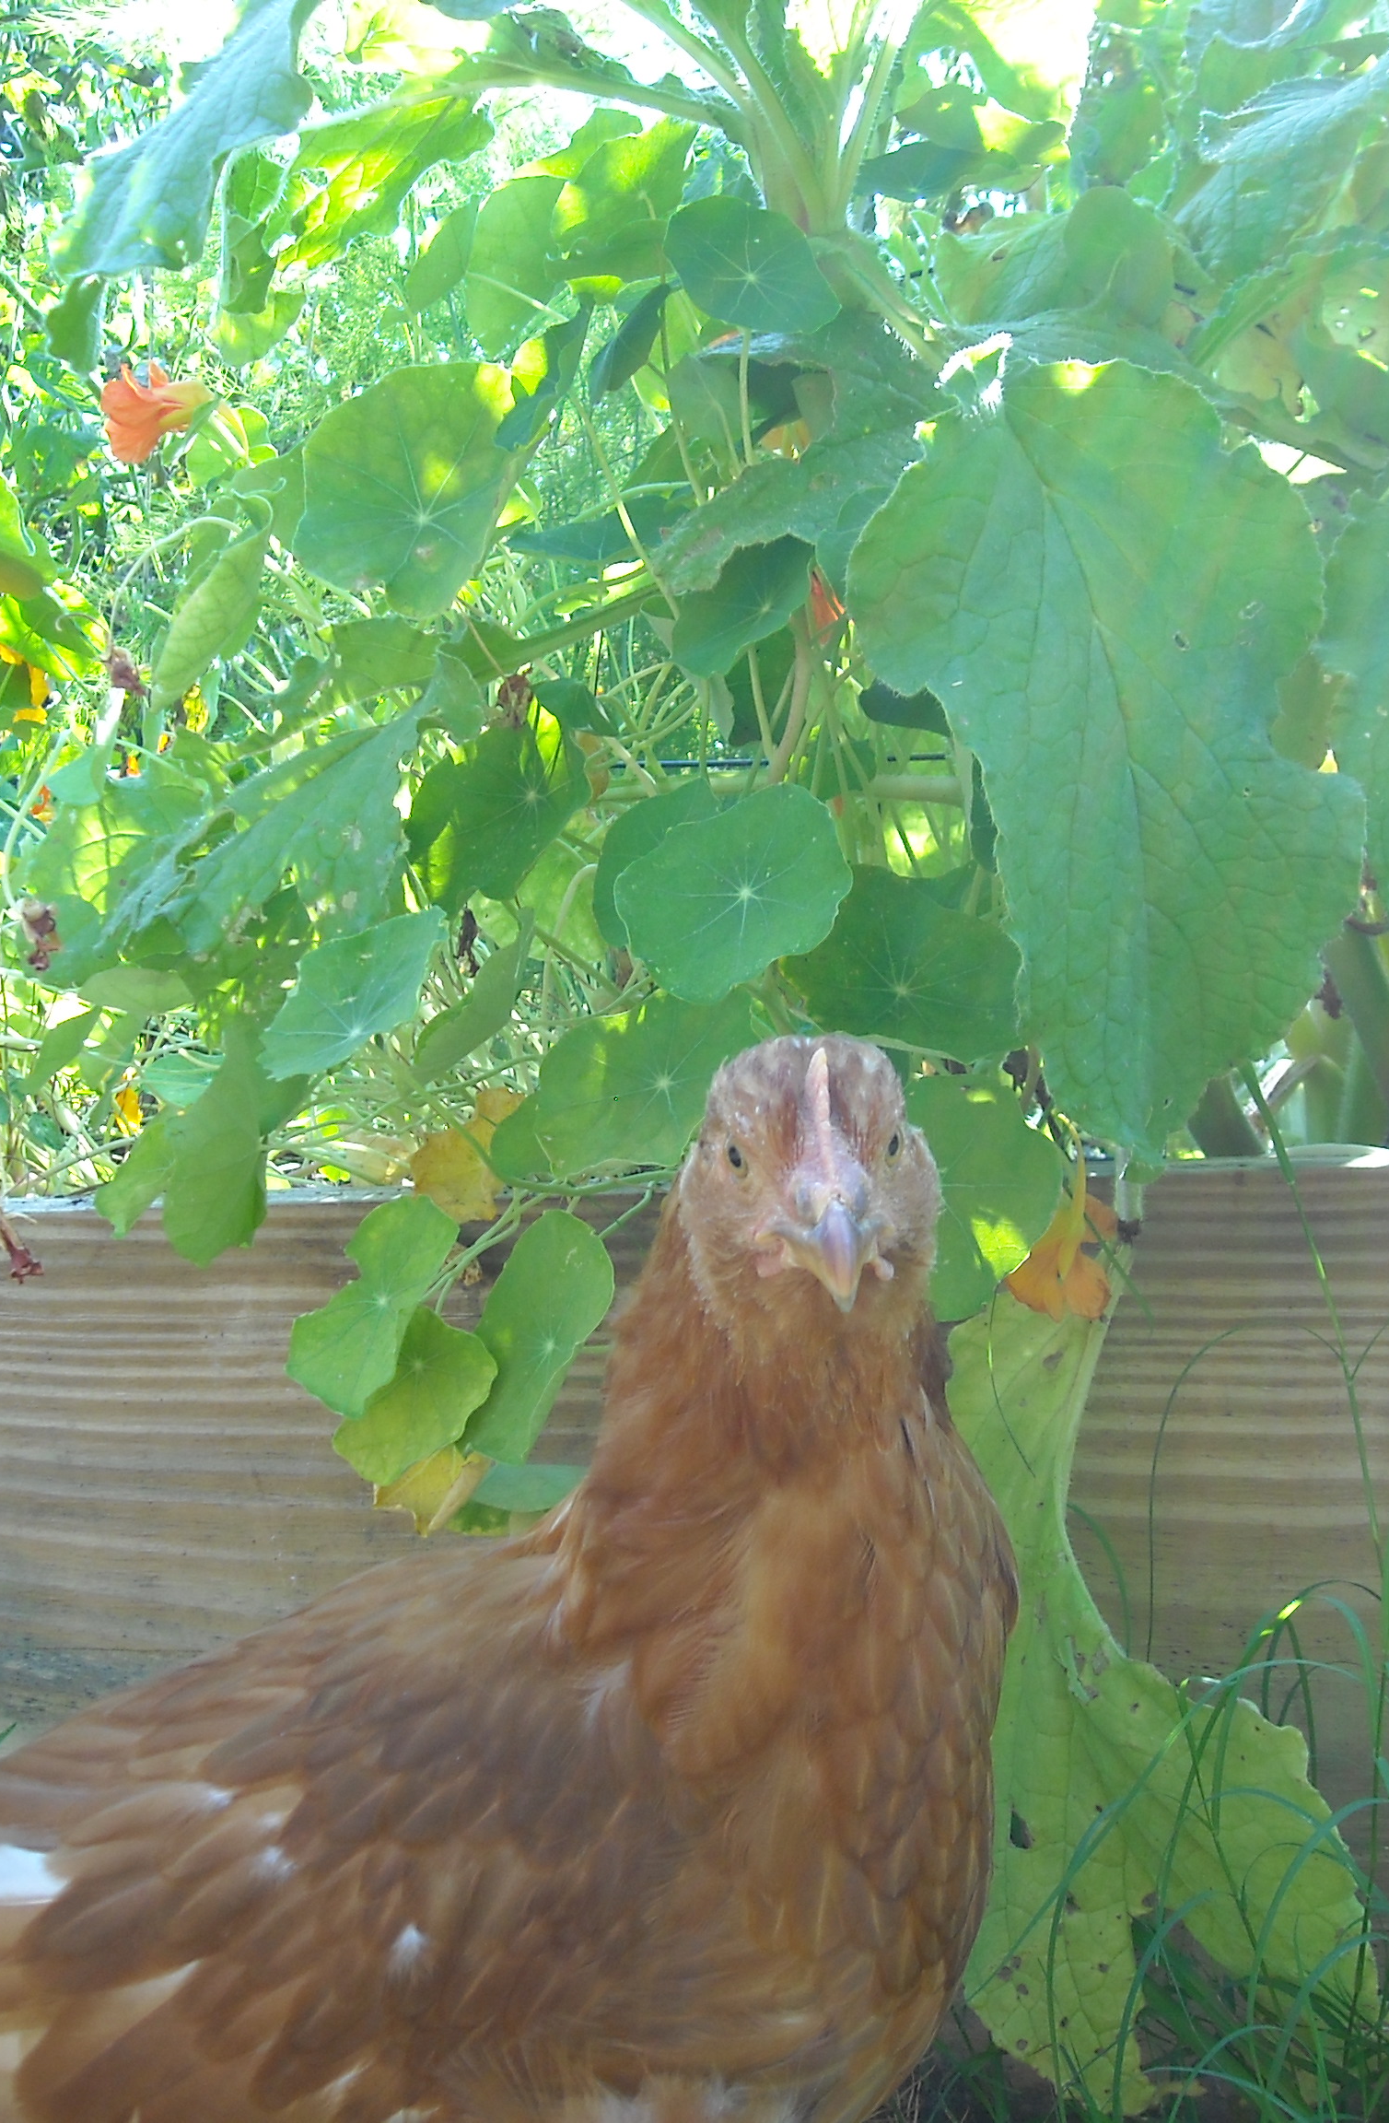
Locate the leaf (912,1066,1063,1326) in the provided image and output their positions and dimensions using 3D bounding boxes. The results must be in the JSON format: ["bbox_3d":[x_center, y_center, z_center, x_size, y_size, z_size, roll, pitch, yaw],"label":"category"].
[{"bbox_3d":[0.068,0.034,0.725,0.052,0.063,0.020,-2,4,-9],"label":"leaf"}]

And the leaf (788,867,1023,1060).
[{"bbox_3d":[0.060,-0.027,0.820,0.068,0.056,0.025,-2,-21,-3],"label":"leaf"}]

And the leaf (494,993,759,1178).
[{"bbox_3d":[-0.017,0.006,0.770,0.073,0.048,0.025,-2,-16,-6],"label":"leaf"}]

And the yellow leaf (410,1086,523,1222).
[{"bbox_3d":[-0.063,0.025,0.790,0.034,0.038,0.012,-1,-11,-3],"label":"yellow leaf"}]

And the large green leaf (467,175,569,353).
[{"bbox_3d":[-0.058,-0.259,0.930,0.035,0.058,0.025,0,4,22],"label":"large green leaf"}]

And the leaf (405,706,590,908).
[{"bbox_3d":[-0.060,-0.077,0.870,0.055,0.060,0.025,-3,-6,-14],"label":"leaf"}]

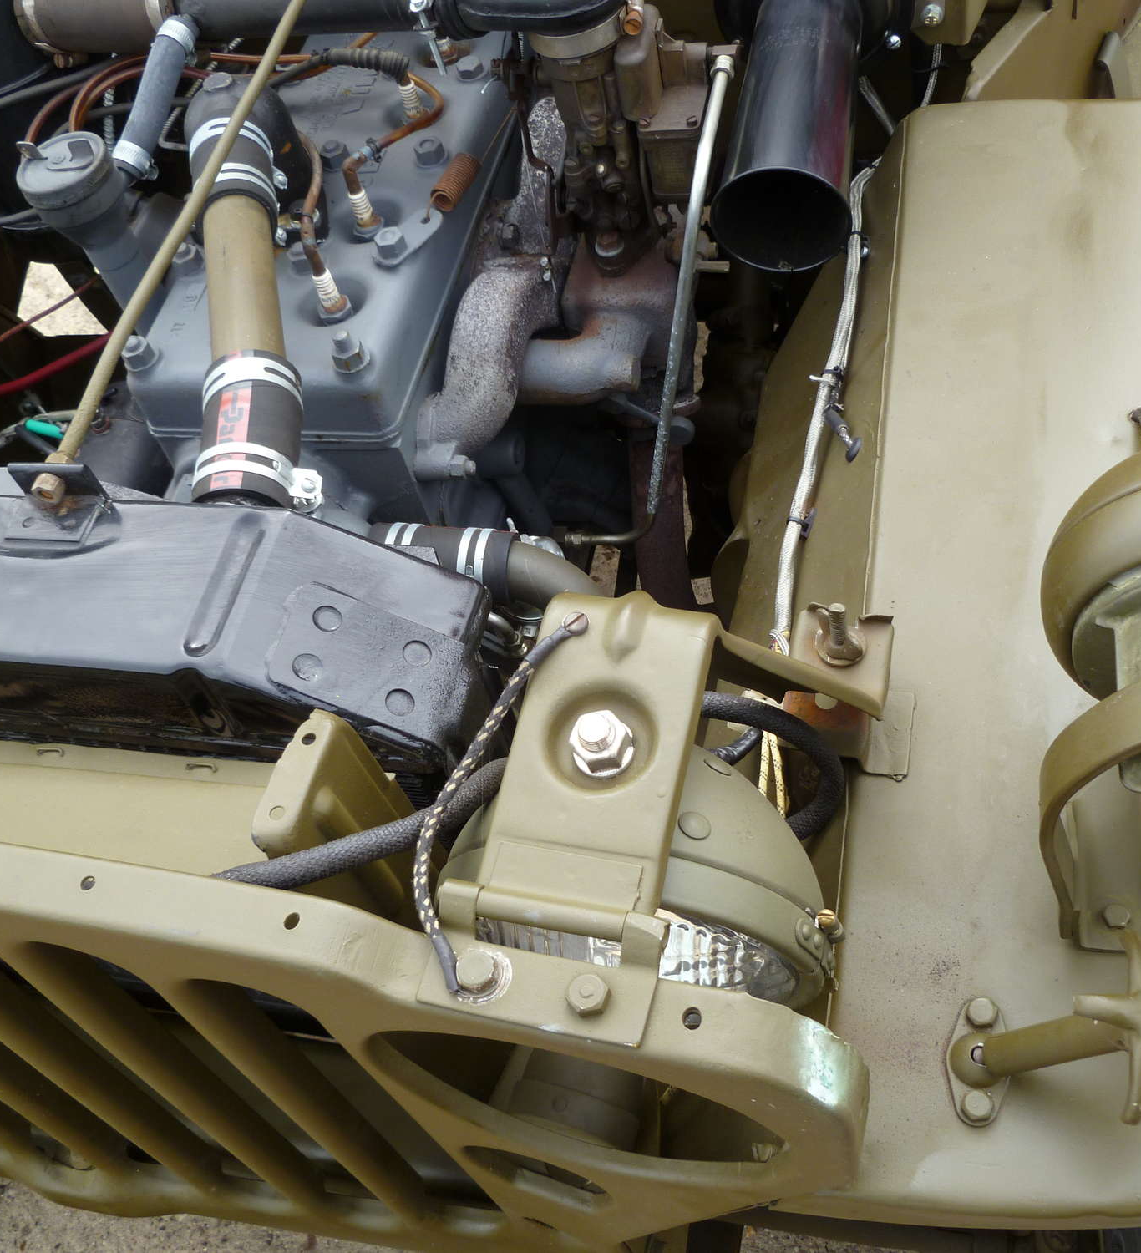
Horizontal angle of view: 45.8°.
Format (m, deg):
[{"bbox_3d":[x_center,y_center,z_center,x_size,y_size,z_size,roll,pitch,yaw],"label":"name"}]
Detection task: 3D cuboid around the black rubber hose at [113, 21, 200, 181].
[{"bbox_3d":[-0.273,-0.350,0.890,0.029,0.029,0.130,5,69,16],"label":"black rubber hose"}]

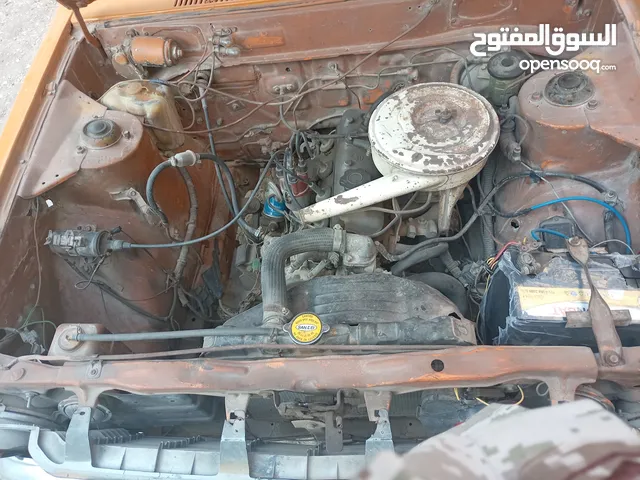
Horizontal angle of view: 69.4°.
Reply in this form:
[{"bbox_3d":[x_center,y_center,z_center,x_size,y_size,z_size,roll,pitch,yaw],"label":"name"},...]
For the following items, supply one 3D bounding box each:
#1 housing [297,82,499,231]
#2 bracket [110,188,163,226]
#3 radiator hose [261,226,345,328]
[{"bbox_3d":[0.145,-0.191,0.936,0.425,0.105,0.262,-13,57,-1],"label":"housing"},{"bbox_3d":[-0.412,-0.073,1.037,0.092,0.088,0.055,-3,58,5],"label":"bracket"},{"bbox_3d":[-0.032,0.070,0.857,0.157,0.075,0.170,-3,58,5],"label":"radiator hose"}]

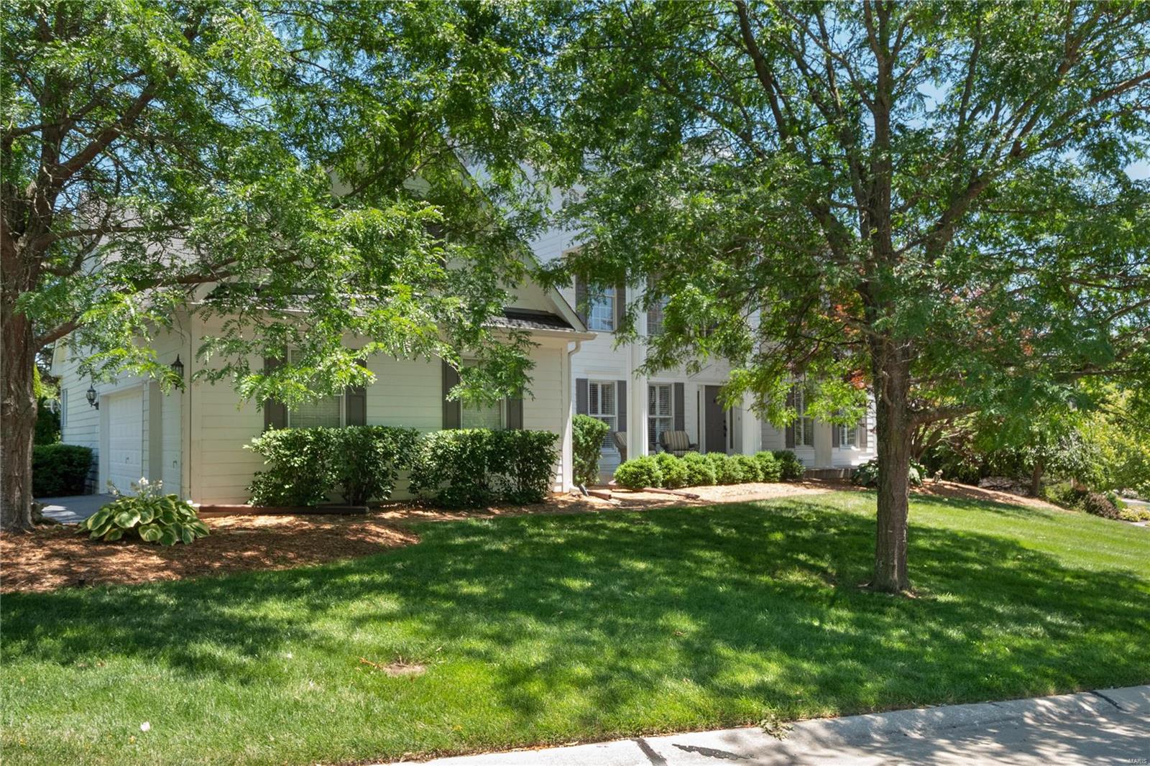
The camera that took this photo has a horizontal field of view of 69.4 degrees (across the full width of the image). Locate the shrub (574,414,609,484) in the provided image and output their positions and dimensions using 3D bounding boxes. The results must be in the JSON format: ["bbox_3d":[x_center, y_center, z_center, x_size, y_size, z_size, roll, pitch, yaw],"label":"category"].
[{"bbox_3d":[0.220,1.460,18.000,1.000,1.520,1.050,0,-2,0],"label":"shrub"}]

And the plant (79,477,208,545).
[{"bbox_3d":[-5.150,1.500,10.000,1.400,0.720,1.350,1,-2,-23],"label":"plant"}]

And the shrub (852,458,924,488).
[{"bbox_3d":[8.400,2.400,22.300,1.750,0.750,1.500,-1,-2,18],"label":"shrub"}]

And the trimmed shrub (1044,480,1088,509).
[{"bbox_3d":[12.900,2.930,21.800,0.980,0.740,0.980,-2,-3,30],"label":"trimmed shrub"}]

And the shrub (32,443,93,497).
[{"bbox_3d":[-12.000,2.020,19.400,1.500,1.120,1.600,1,-3,-38],"label":"shrub"}]

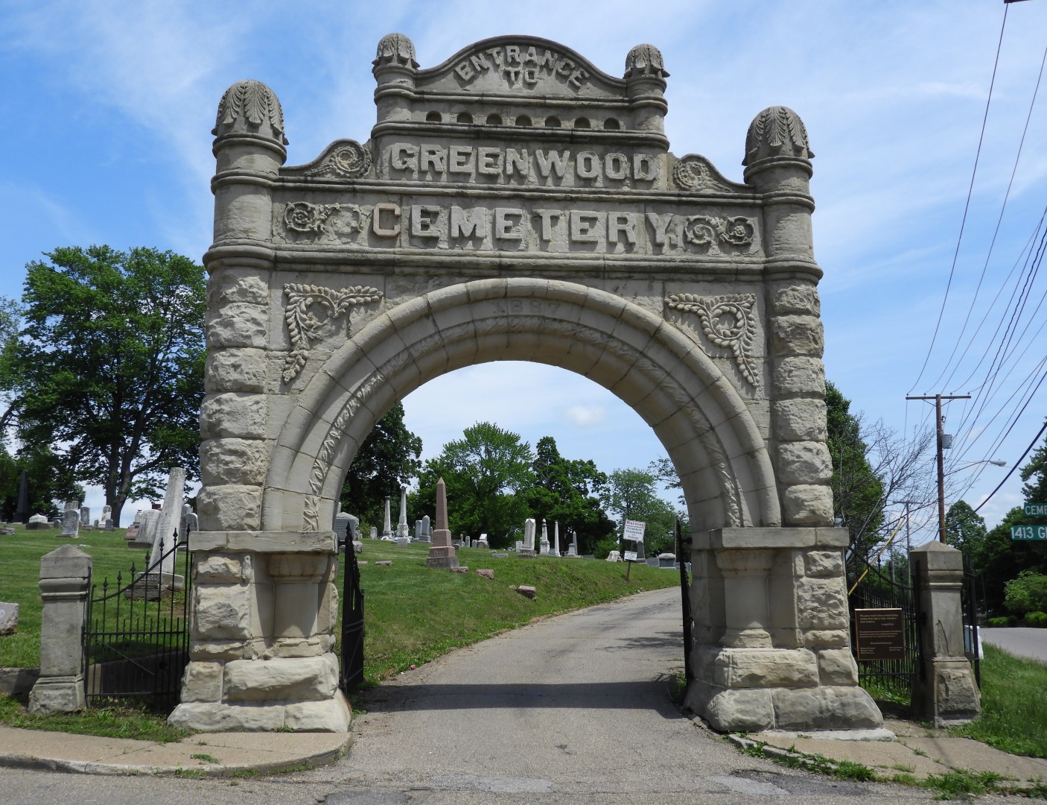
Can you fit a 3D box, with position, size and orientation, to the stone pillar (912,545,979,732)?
[{"bbox_3d":[4.953,2.705,12.163,0.558,2.092,0.558,1,-8,-7],"label":"stone pillar"}]

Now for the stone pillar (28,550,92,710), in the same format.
[{"bbox_3d":[-4.270,2.070,9.480,0.470,1.500,0.460,2,-9,-14],"label":"stone pillar"}]

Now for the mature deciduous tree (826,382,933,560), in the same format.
[{"bbox_3d":[12.932,3.049,40.000,6.200,8.030,6.000,1,-8,-7],"label":"mature deciduous tree"}]

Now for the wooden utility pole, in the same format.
[{"bbox_3d":[16.373,4.140,39.655,2.440,9.000,0.400,-1,-8,5],"label":"wooden utility pole"}]

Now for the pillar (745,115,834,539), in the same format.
[{"bbox_3d":[3.308,-1.134,12.689,0.890,5.350,0.890,1,-8,-7],"label":"pillar"}]

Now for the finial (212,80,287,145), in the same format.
[{"bbox_3d":[-3.278,-3.500,12.241,0.870,0.745,0.870,1,-8,-7],"label":"finial"}]

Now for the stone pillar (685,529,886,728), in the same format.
[{"bbox_3d":[2.409,2.162,10.003,1.640,1.830,1.250,0,-8,-6],"label":"stone pillar"}]

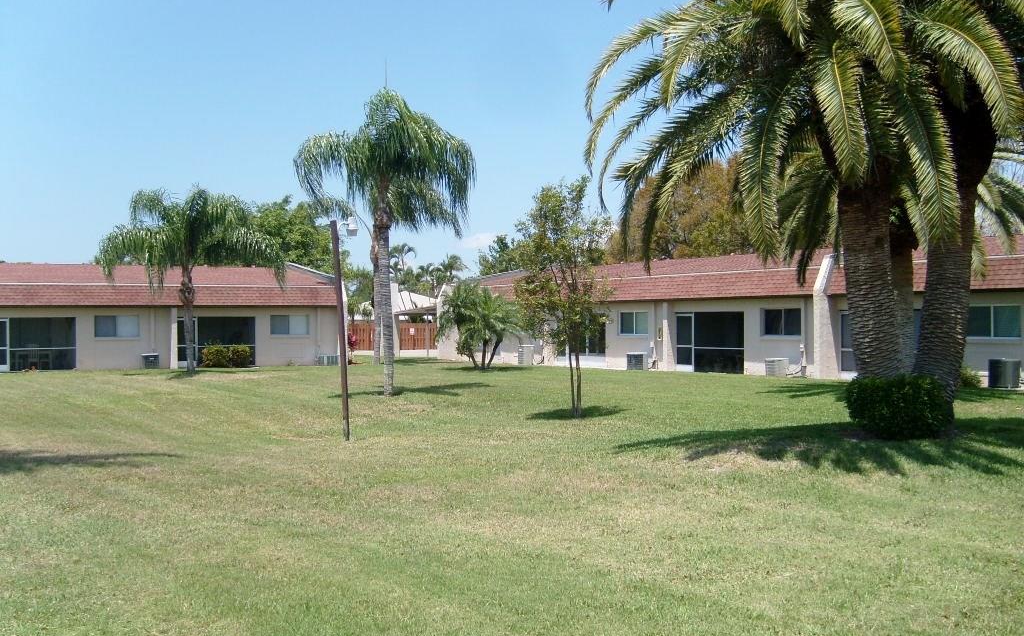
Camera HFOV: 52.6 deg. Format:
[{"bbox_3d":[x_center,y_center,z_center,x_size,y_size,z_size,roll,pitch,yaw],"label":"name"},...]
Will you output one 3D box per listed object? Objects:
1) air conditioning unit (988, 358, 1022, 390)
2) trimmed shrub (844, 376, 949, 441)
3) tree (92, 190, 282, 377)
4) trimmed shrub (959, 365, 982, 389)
[{"bbox_3d":[12.610,1.426,26.500,0.680,0.750,0.680,0,0,-37],"label":"air conditioning unit"},{"bbox_3d":[5.599,1.289,15.000,1.550,0.930,1.350,0,0,0],"label":"trimmed shrub"},{"bbox_3d":[-11.979,-1.439,38.700,7.000,6.950,7.000,0,0,0],"label":"tree"},{"bbox_3d":[11.966,1.524,27.200,0.750,0.620,0.800,0,0,-37],"label":"trimmed shrub"}]

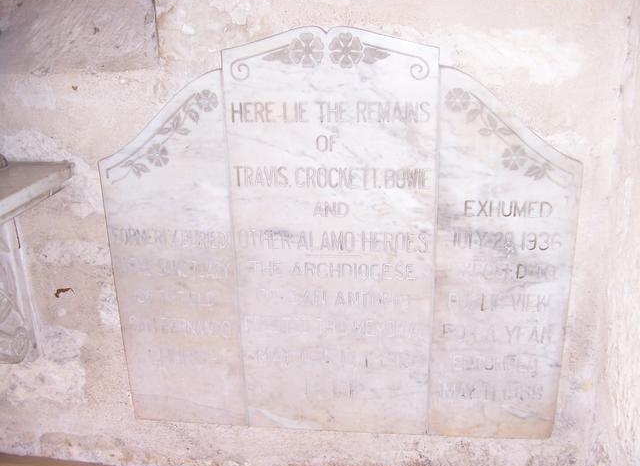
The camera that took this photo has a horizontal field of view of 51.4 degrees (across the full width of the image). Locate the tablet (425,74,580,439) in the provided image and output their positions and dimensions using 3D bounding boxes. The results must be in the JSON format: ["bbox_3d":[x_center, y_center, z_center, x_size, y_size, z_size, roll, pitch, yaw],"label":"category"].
[{"bbox_3d":[0.415,0.082,1.530,0.308,0.913,0.030,1,19,6],"label":"tablet"}]

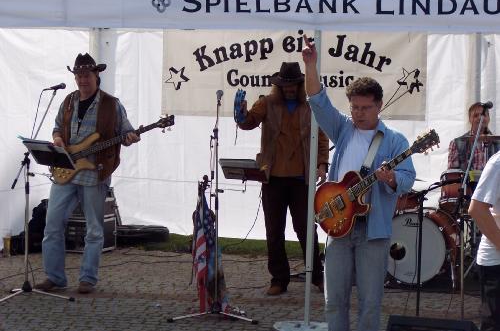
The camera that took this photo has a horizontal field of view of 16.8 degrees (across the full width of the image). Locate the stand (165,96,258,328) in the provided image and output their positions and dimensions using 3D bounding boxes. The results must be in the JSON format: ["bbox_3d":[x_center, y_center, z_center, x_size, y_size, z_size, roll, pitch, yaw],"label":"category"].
[{"bbox_3d":[-0.273,0.302,12.000,0.620,1.600,0.580,1,5,0],"label":"stand"}]

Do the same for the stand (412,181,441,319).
[{"bbox_3d":[1.162,0.612,11.250,0.580,1.020,0.580,1,5,0],"label":"stand"}]

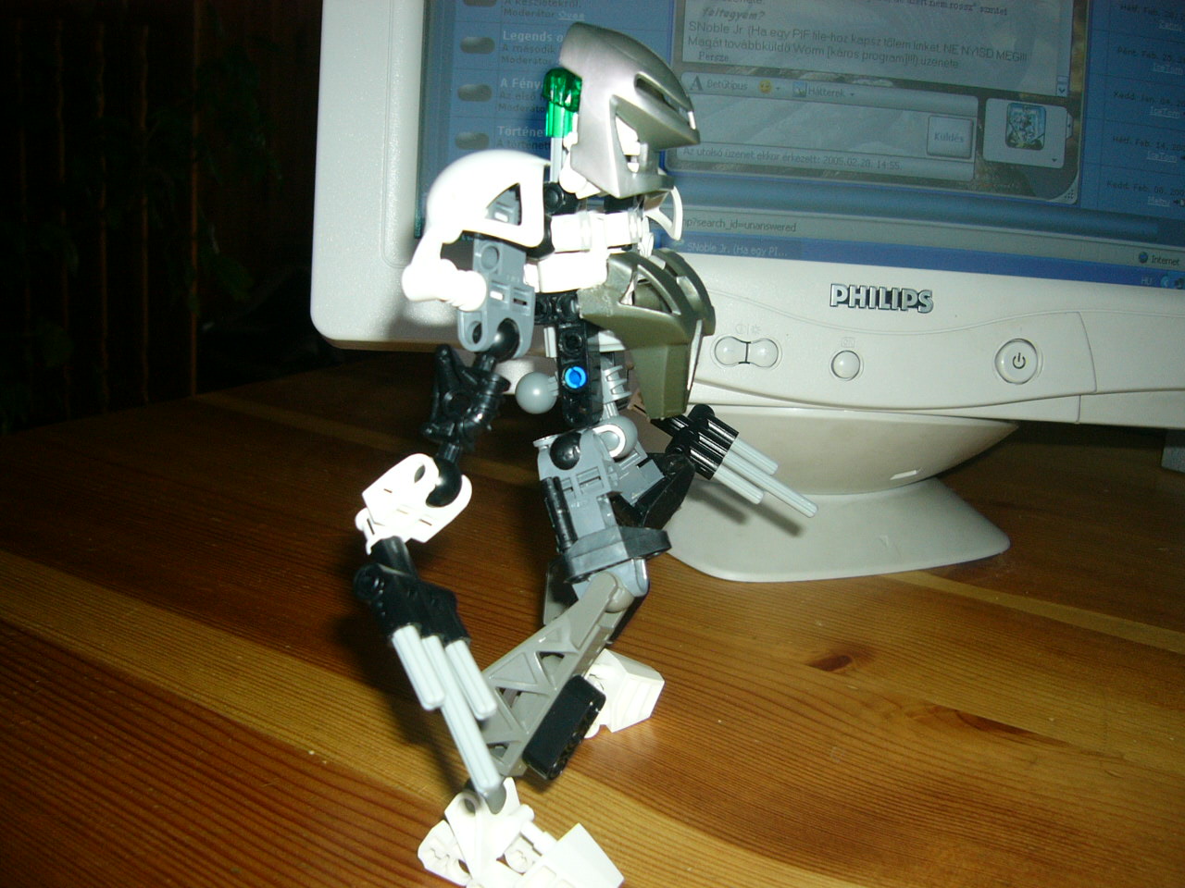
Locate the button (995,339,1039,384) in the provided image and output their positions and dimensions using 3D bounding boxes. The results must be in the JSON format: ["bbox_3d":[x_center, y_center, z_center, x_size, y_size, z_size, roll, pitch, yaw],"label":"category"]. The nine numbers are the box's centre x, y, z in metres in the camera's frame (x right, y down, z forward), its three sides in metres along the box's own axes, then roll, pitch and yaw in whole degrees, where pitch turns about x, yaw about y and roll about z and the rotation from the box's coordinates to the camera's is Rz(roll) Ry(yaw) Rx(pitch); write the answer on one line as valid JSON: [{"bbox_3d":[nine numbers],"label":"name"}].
[{"bbox_3d":[0.151,-0.029,0.426,0.016,0.016,0.005,3,0,-8],"label":"button"}]

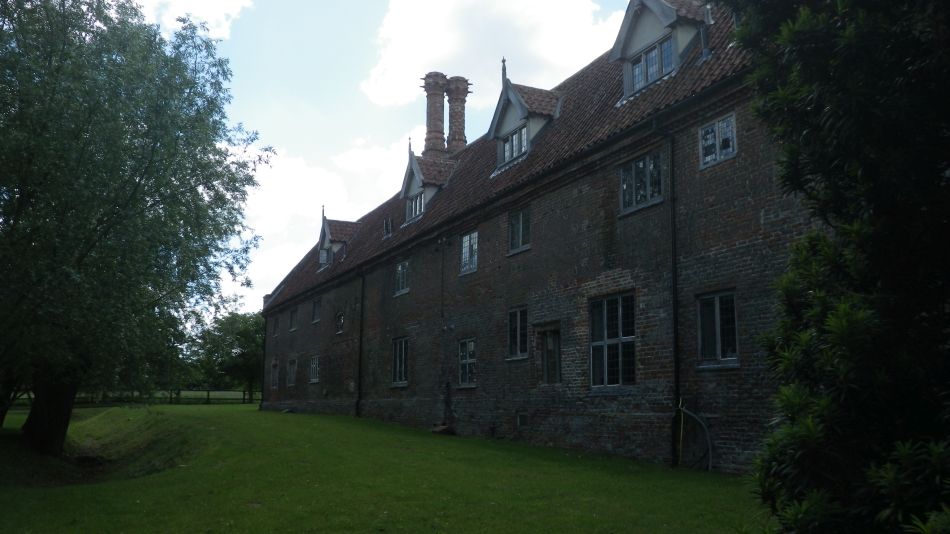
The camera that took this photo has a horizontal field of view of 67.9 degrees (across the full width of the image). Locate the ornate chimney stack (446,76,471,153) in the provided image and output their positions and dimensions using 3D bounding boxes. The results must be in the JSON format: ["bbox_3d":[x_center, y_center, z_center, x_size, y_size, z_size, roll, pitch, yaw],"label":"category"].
[{"bbox_3d":[-0.659,-5.924,27.870,0.930,3.474,0.930,7,-13,-27],"label":"ornate chimney stack"}]

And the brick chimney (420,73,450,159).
[{"bbox_3d":[-1.541,-5.973,27.397,0.930,3.553,0.930,7,-13,-27],"label":"brick chimney"}]

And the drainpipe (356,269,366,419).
[{"bbox_3d":[-4.074,2.637,25.154,0.150,5.230,0.120,7,-13,-27],"label":"drainpipe"}]

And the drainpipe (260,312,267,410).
[{"bbox_3d":[-11.823,5.221,39.492,0.140,5.447,0.120,7,-13,-27],"label":"drainpipe"}]

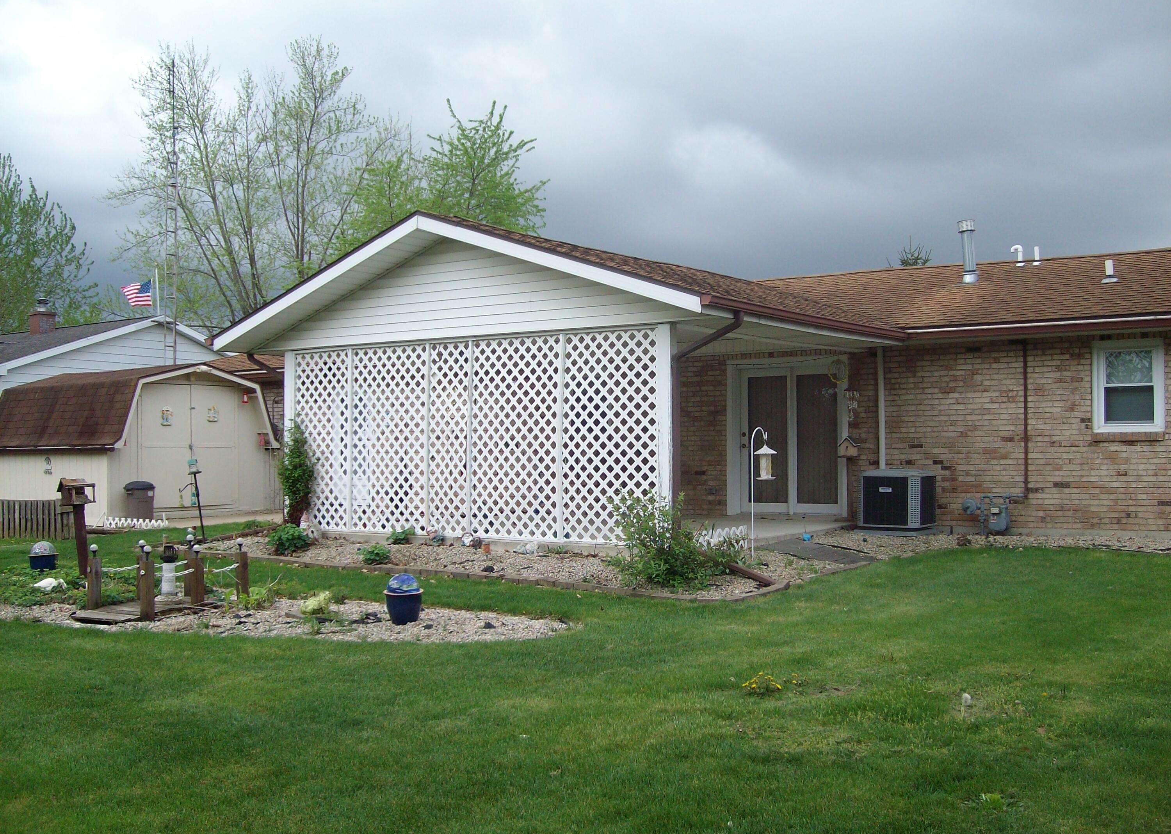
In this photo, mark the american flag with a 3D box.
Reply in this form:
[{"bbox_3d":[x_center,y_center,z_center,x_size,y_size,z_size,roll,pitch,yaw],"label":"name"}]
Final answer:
[{"bbox_3d":[-15.918,-4.381,42.000,1.200,1.000,0.250,0,-1,0],"label":"american flag"}]

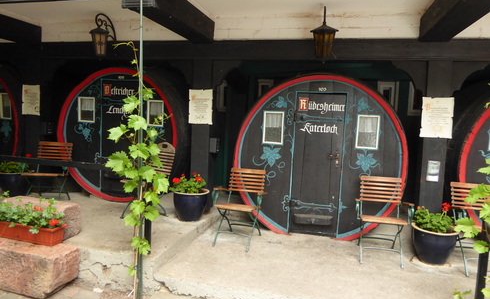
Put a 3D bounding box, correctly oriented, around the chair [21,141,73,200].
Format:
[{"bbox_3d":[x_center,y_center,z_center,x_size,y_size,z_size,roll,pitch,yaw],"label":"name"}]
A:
[{"bbox_3d":[-2.635,0.343,4.565,0.544,0.827,0.624,2,6,-10],"label":"chair"}]

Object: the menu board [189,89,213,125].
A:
[{"bbox_3d":[-0.573,-0.553,4.412,0.326,0.444,0.020,4,6,14],"label":"menu board"}]

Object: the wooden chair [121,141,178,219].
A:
[{"bbox_3d":[-1.257,0.399,4.479,0.440,0.990,0.580,6,6,33],"label":"wooden chair"}]

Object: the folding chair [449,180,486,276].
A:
[{"bbox_3d":[2.496,0.834,3.593,0.560,0.860,0.570,4,5,10],"label":"folding chair"}]

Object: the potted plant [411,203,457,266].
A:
[{"bbox_3d":[2.139,0.913,3.769,0.520,0.640,0.520,4,5,12],"label":"potted plant"}]

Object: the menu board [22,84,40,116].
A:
[{"bbox_3d":[-3.436,-0.787,5.450,0.355,0.475,0.020,4,5,15],"label":"menu board"}]

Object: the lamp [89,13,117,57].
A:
[{"bbox_3d":[-1.831,-1.459,4.453,0.287,0.570,0.435,4,6,14],"label":"lamp"}]

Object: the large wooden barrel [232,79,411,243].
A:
[{"bbox_3d":[1.083,0.071,5.285,2.220,2.200,2.000,3,5,8],"label":"large wooden barrel"}]

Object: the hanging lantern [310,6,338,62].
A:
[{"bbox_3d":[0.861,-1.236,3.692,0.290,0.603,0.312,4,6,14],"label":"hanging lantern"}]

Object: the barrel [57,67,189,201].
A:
[{"bbox_3d":[-1.799,-0.287,6.274,2.120,2.100,2.000,4,5,13],"label":"barrel"}]

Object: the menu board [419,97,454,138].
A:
[{"bbox_3d":[2.112,-0.348,3.726,0.322,0.438,0.020,4,6,14],"label":"menu board"}]

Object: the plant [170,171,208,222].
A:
[{"bbox_3d":[-0.692,0.577,4.314,0.529,0.595,0.507,4,6,14],"label":"plant"}]

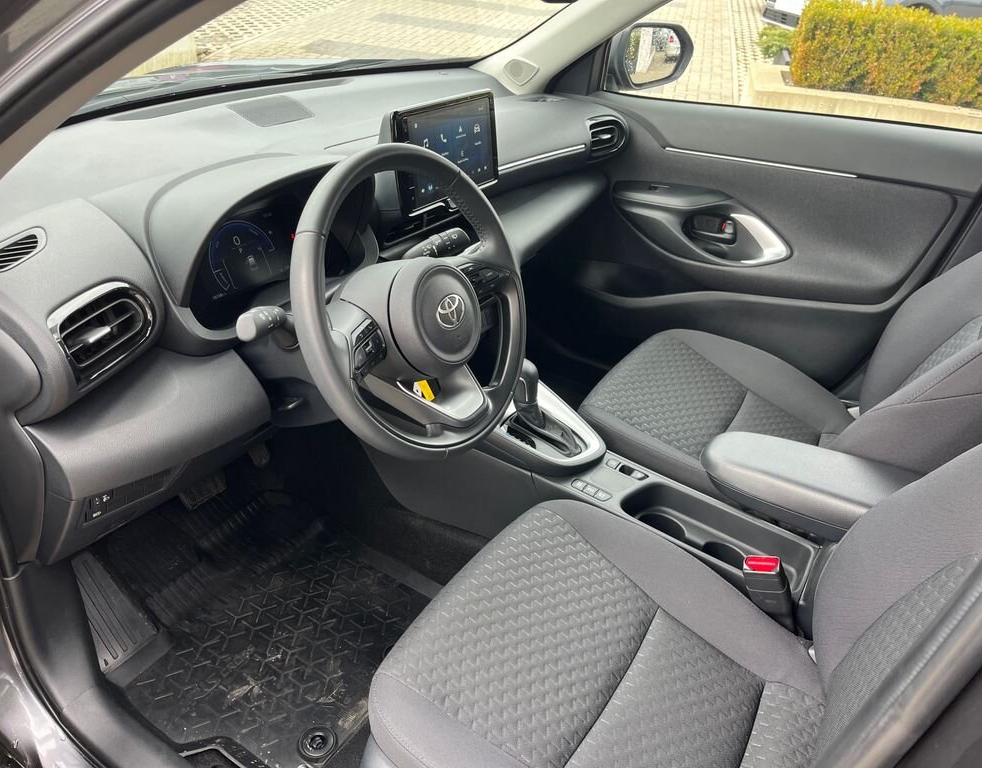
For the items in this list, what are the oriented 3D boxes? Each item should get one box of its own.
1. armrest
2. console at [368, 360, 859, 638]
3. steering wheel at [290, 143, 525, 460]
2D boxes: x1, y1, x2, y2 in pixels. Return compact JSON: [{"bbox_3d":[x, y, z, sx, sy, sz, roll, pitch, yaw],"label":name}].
[{"bbox_3d":[0.464,0.146,1.108,0.330,0.085,0.140,21,35,30],"label":"armrest"},{"bbox_3d":[0.191,0.167,1.339,0.920,0.335,0.190,21,35,30],"label":"console"},{"bbox_3d":[-0.085,-0.094,0.911,0.105,0.370,0.370,-3,21,41],"label":"steering wheel"}]

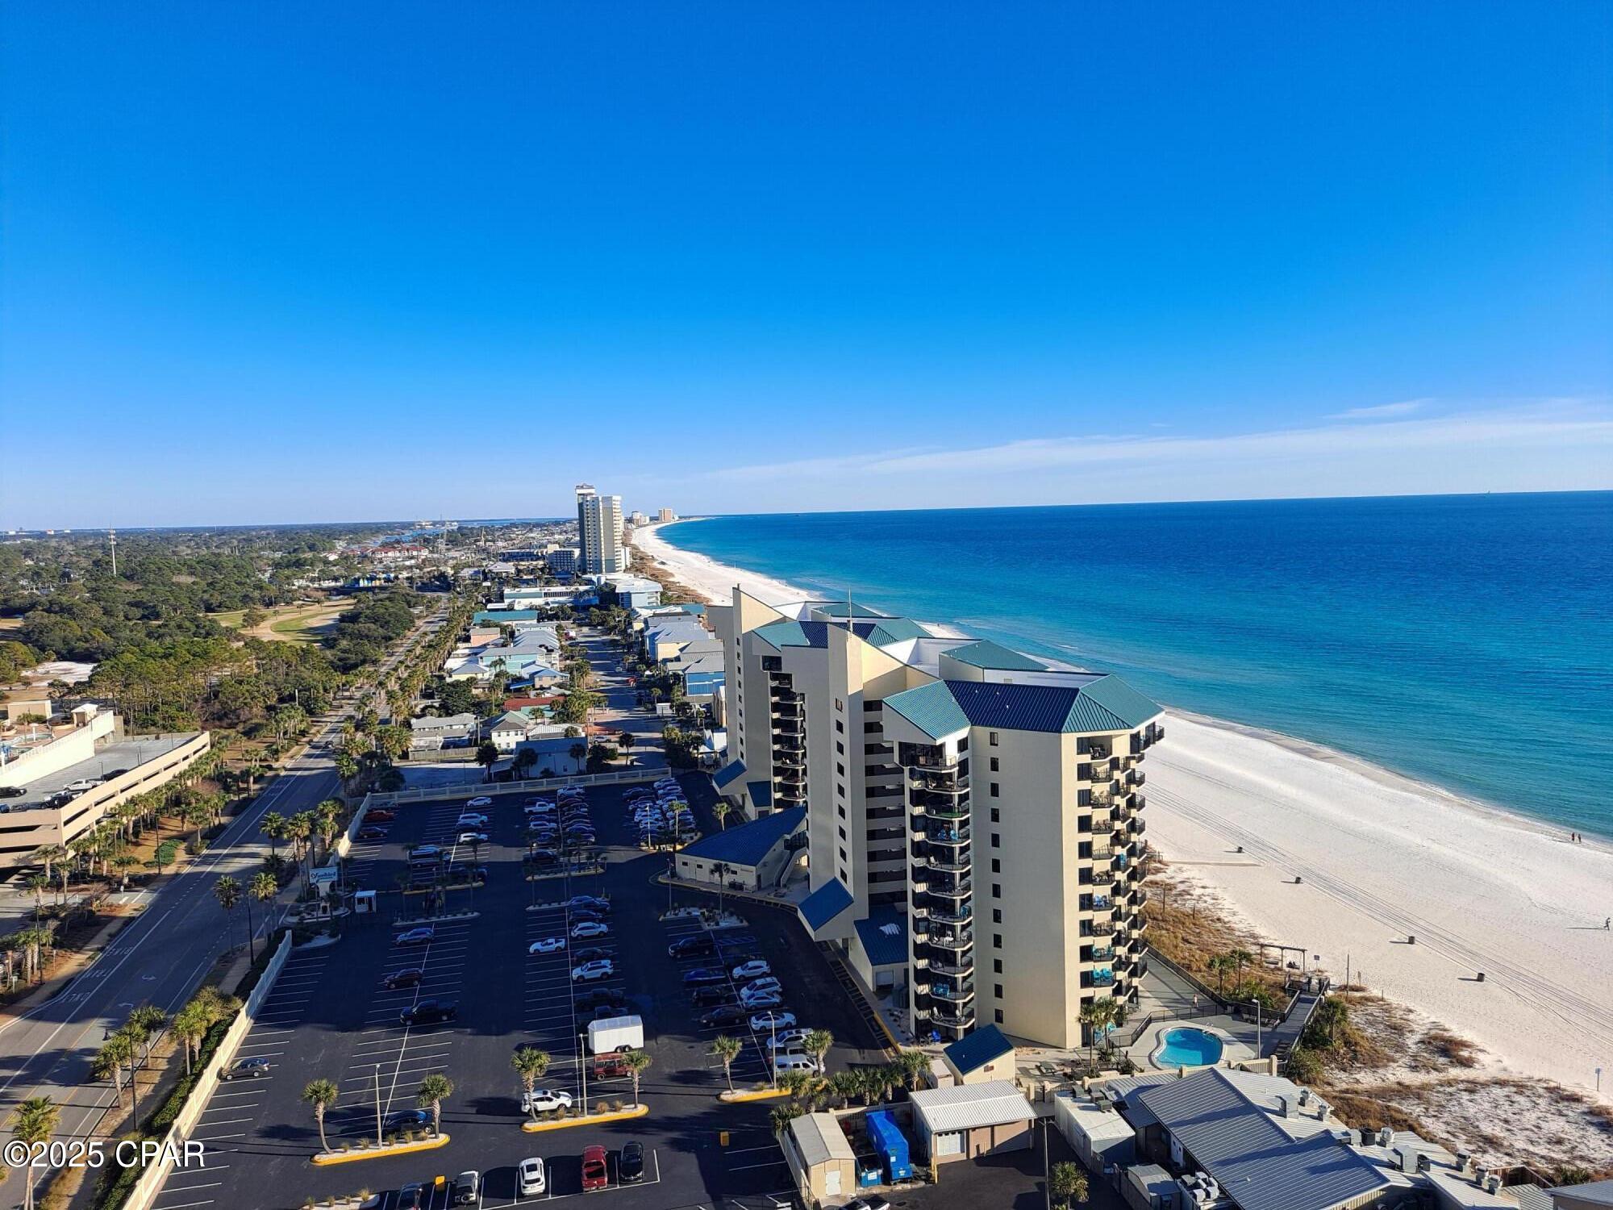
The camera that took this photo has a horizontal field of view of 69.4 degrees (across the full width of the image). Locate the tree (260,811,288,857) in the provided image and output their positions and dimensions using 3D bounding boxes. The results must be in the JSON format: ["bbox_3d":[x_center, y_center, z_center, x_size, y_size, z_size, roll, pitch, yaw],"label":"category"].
[{"bbox_3d":[-88.867,39.199,194.796,4.630,9.580,4.630,-3,5,-13],"label":"tree"}]

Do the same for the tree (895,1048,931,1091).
[{"bbox_3d":[10.130,44.409,110.812,3.300,4.510,3.300,-2,5,0],"label":"tree"}]

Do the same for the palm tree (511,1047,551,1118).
[{"bbox_3d":[-26.058,45.553,110.674,3.830,7.330,3.830,-3,5,-13],"label":"palm tree"}]

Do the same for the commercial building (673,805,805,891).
[{"bbox_3d":[-9.567,37.334,181.893,14.800,8.000,16.200,1,6,31],"label":"commercial building"}]

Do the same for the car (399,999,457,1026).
[{"bbox_3d":[-42.315,45.573,130.302,5.850,1.930,2.030,-3,5,-15],"label":"car"}]

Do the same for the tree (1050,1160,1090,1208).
[{"bbox_3d":[20.287,45.467,89.456,2.898,5.419,2.898,-2,5,0],"label":"tree"}]

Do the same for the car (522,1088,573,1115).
[{"bbox_3d":[-25.063,48.188,112.908,4.660,1.650,1.850,-2,5,1],"label":"car"}]

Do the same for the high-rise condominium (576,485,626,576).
[{"bbox_3d":[-168.418,-57.264,950.653,38.000,80.590,40.000,-3,5,-13],"label":"high-rise condominium"}]

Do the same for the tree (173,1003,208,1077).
[{"bbox_3d":[-62.844,44.233,118.807,3.500,7.680,3.500,-2,5,0],"label":"tree"}]

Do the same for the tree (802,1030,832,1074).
[{"bbox_3d":[1.174,44.180,114.187,3.023,4.974,3.023,-2,5,0],"label":"tree"}]

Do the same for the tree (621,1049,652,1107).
[{"bbox_3d":[-16.320,45.896,112.645,2.920,5.760,2.920,-3,5,-13],"label":"tree"}]

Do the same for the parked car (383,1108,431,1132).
[{"bbox_3d":[-37.600,48.875,110.182,4.290,1.450,1.800,-2,5,1],"label":"parked car"}]

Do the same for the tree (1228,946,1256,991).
[{"bbox_3d":[49.023,41.129,131.164,3.100,5.450,3.100,-2,5,0],"label":"tree"}]

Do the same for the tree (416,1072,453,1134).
[{"bbox_3d":[-33.592,45.496,105.593,3.251,5.766,3.251,-2,5,0],"label":"tree"}]

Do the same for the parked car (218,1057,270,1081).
[{"bbox_3d":[-57.208,47.148,118.510,4.550,1.600,1.820,-3,5,-14],"label":"parked car"}]

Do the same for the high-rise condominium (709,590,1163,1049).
[{"bbox_3d":[8.920,20.119,191.841,34.500,42.500,150.500,-3,5,-13],"label":"high-rise condominium"}]

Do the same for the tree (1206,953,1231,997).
[{"bbox_3d":[47.210,42.303,132.853,2.870,4.930,2.870,-3,5,-13],"label":"tree"}]

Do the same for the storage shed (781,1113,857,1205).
[{"bbox_3d":[1.389,46.322,98.788,3.850,3.250,7.400,-3,5,-13],"label":"storage shed"}]

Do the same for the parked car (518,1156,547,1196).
[{"bbox_3d":[-23.119,47.874,98.413,1.880,1.620,4.550,-3,5,-17],"label":"parked car"}]

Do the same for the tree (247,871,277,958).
[{"bbox_3d":[-73.392,41.324,157.699,4.090,10.640,4.090,-3,5,-13],"label":"tree"}]

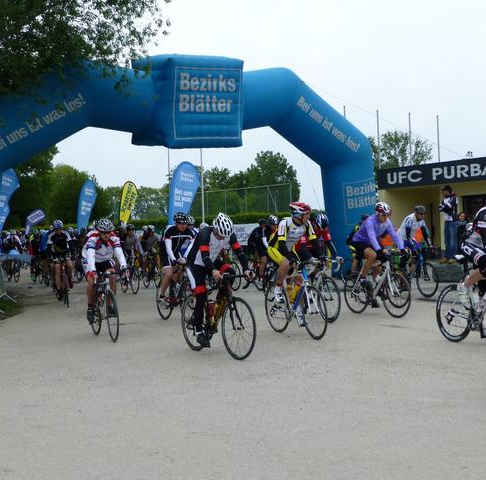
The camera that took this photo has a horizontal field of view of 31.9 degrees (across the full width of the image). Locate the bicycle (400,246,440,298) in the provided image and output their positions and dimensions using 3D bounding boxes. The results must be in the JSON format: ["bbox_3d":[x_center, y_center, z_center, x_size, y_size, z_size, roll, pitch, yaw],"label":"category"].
[{"bbox_3d":[3.421,0.634,17.215,0.440,1.000,1.650,-2,0,-26],"label":"bicycle"}]

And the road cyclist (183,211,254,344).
[{"bbox_3d":[-0.269,0.445,9.350,0.540,1.500,0.850,-2,1,-30],"label":"road cyclist"}]

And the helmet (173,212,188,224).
[{"bbox_3d":[-0.963,-0.331,13.100,0.210,0.180,0.280,-2,9,-17],"label":"helmet"}]

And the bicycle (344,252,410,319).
[{"bbox_3d":[2.102,0.699,13.459,0.440,1.000,1.650,-2,0,-30],"label":"bicycle"}]

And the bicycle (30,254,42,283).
[{"bbox_3d":[-6.621,0.811,27.206,0.440,1.000,1.650,-2,0,-18],"label":"bicycle"}]

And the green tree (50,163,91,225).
[{"bbox_3d":[-13.386,-2.320,66.000,4.600,7.100,4.600,-2,1,0],"label":"green tree"}]

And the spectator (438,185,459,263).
[{"bbox_3d":[4.736,-0.357,19.600,0.420,1.830,0.520,-2,1,-37],"label":"spectator"}]

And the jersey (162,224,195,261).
[{"bbox_3d":[-0.997,0.039,13.150,0.500,0.580,0.380,-2,1,-18],"label":"jersey"}]

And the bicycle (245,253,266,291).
[{"bbox_3d":[0.413,0.688,20.106,0.440,1.000,1.650,-2,0,-25],"label":"bicycle"}]

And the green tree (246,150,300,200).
[{"bbox_3d":[1.919,-2.972,64.000,4.700,7.500,4.700,-2,1,0],"label":"green tree"}]

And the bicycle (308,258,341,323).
[{"bbox_3d":[1.090,0.700,12.650,0.450,1.000,1.650,-2,1,-21],"label":"bicycle"}]

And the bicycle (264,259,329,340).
[{"bbox_3d":[0.675,0.755,11.073,0.440,1.000,1.650,-2,0,-25],"label":"bicycle"}]

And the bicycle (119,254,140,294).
[{"bbox_3d":[-2.740,0.830,20.600,0.450,1.000,1.650,-2,1,-22],"label":"bicycle"}]

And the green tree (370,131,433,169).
[{"bbox_3d":[11.023,-3.536,60.012,5.200,8.240,5.200,-2,0,0],"label":"green tree"}]

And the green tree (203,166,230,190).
[{"bbox_3d":[-2.141,-2.795,75.011,4.500,7.200,4.500,-2,0,0],"label":"green tree"}]

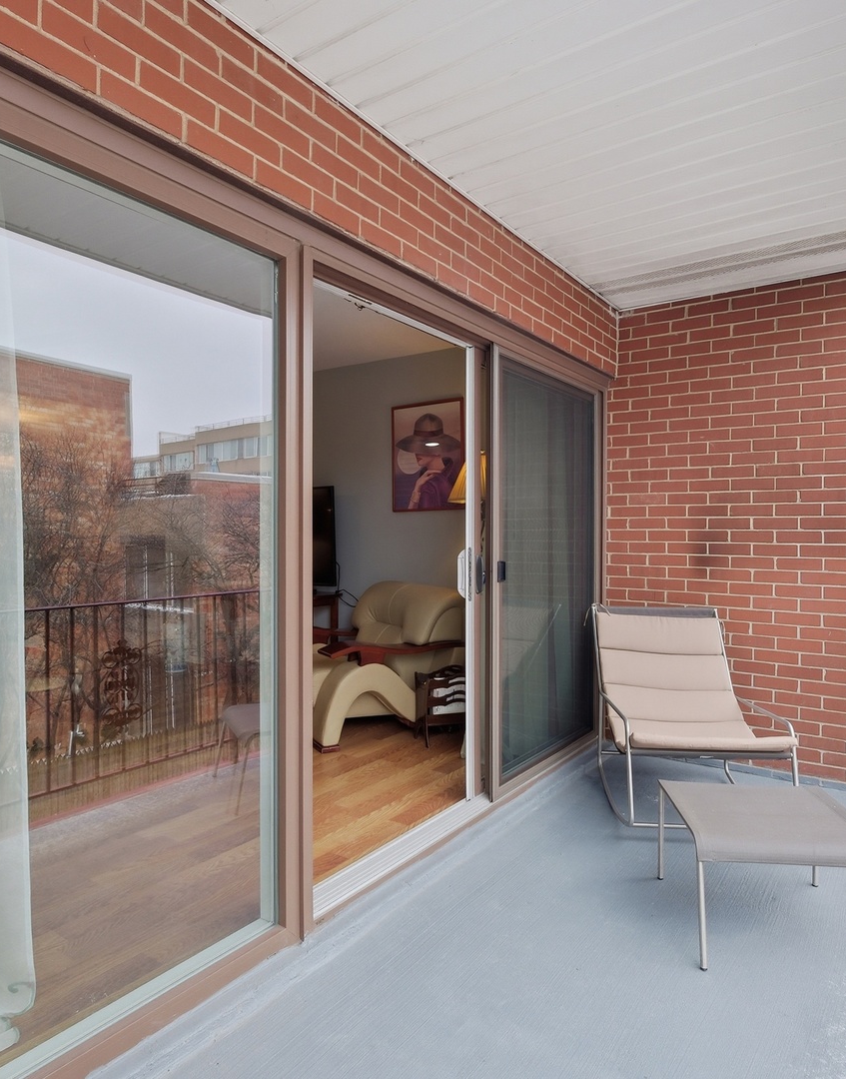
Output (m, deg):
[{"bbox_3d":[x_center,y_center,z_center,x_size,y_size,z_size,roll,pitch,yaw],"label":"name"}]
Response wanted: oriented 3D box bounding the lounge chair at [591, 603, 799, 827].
[{"bbox_3d":[1.218,0.775,3.170,0.680,0.870,0.680,0,0,4],"label":"lounge chair"}]

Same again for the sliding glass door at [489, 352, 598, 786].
[{"bbox_3d":[0.630,0.140,3.345,0.050,1.930,1.170,1,1,36],"label":"sliding glass door"}]

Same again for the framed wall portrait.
[{"bbox_3d":[0.027,-0.600,4.950,0.640,0.790,0.030,1,1,35],"label":"framed wall portrait"}]

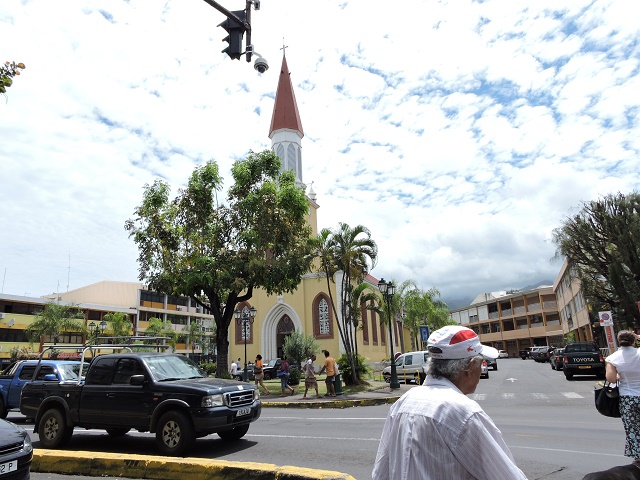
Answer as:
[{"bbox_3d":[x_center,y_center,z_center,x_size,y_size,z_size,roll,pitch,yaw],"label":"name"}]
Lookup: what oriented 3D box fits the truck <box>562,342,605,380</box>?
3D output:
[{"bbox_3d":[14.120,6.581,24.163,1.770,1.780,5.200,-10,-17,26],"label":"truck"}]

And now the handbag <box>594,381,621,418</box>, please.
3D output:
[{"bbox_3d":[2.871,1.587,4.400,0.310,0.370,0.160,-9,-17,27],"label":"handbag"}]

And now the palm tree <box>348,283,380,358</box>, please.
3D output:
[{"bbox_3d":[2.355,4.688,22.809,1.800,5.173,1.800,-9,-17,23],"label":"palm tree"}]

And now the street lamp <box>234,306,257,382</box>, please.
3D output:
[{"bbox_3d":[-4.684,6.611,27.642,1.500,4.922,0.500,-9,-17,23],"label":"street lamp"}]

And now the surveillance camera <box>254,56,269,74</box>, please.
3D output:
[{"bbox_3d":[-0.962,-2.871,7.300,0.240,0.270,0.240,-2,-15,0],"label":"surveillance camera"}]

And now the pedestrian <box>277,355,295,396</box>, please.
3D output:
[{"bbox_3d":[-1.398,5.583,18.183,0.650,1.621,0.500,-9,-17,23],"label":"pedestrian"}]

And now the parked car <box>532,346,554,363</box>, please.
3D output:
[{"bbox_3d":[25.359,12.956,50.473,1.760,1.720,4.500,-7,-16,19],"label":"parked car"}]

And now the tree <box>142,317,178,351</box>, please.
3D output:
[{"bbox_3d":[-15.542,10.573,43.759,3.600,5.900,3.600,-2,-15,0],"label":"tree"}]

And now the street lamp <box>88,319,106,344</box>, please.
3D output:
[{"bbox_3d":[-15.876,8.179,31.347,1.500,4.886,0.500,-9,-17,23],"label":"street lamp"}]

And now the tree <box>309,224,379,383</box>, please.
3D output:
[{"bbox_3d":[1.211,3.231,23.380,3.400,8.400,3.300,-3,-15,4],"label":"tree"}]

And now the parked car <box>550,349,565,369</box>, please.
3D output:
[{"bbox_3d":[16.852,8.049,30.317,1.700,1.430,4.200,-8,-16,23],"label":"parked car"}]

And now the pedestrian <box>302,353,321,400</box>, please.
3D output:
[{"bbox_3d":[-0.317,5.059,16.553,0.620,1.580,0.500,0,-15,-5],"label":"pedestrian"}]

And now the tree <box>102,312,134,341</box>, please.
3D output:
[{"bbox_3d":[-17.130,9.112,37.159,2.900,6.297,2.900,-9,-17,23],"label":"tree"}]

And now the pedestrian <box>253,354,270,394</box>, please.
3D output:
[{"bbox_3d":[-2.418,5.636,18.373,0.680,1.702,0.500,-9,-17,23],"label":"pedestrian"}]

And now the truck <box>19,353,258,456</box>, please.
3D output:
[{"bbox_3d":[-3.620,3.161,8.900,4.980,1.780,1.770,-9,-17,24],"label":"truck"}]

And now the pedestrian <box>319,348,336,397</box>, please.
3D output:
[{"bbox_3d":[0.296,5.084,16.972,0.600,1.730,0.550,-6,-16,17],"label":"pedestrian"}]

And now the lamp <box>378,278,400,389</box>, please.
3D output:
[{"bbox_3d":[3.308,4.280,20.425,0.500,4.860,1.500,-9,-17,26],"label":"lamp"}]

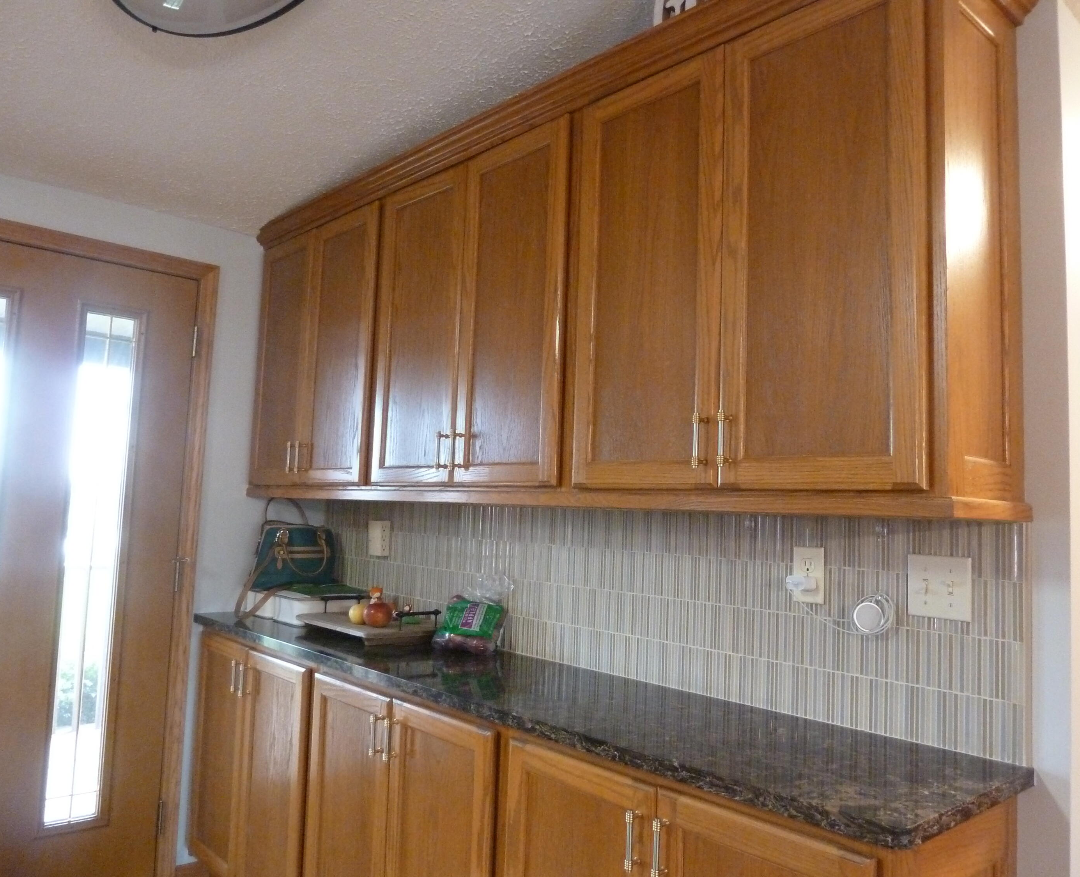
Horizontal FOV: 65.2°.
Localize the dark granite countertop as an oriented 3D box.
[{"bbox_3d":[-0.184,0.596,2.172,0.491,0.027,2.481,6,-7,-42],"label":"dark granite countertop"}]

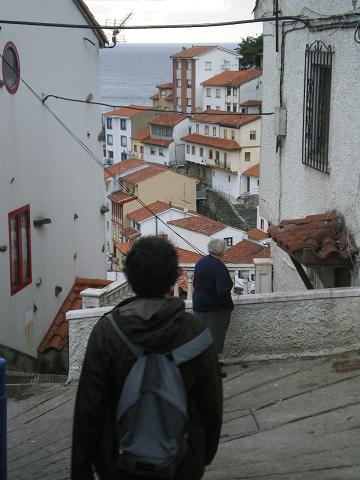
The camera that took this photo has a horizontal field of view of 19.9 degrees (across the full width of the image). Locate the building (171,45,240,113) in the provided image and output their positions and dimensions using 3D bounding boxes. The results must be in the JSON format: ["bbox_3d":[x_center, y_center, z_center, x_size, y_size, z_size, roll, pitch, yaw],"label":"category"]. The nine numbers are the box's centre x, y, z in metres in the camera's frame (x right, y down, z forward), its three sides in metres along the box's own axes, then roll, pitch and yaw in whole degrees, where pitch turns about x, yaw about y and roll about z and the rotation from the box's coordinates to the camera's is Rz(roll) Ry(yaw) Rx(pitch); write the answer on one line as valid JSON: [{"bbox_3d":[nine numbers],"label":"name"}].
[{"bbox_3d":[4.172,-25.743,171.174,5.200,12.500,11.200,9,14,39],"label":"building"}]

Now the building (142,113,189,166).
[{"bbox_3d":[-0.912,-14.914,151.306,6.200,7.000,6.400,-8,13,-35],"label":"building"}]

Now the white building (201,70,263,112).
[{"bbox_3d":[9.929,-22.372,163.143,8.500,8.200,9.800,-7,13,-33],"label":"white building"}]

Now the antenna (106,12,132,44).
[{"bbox_3d":[-1.162,-3.998,19.394,0.420,0.620,0.800,-4,11,-18],"label":"antenna"}]

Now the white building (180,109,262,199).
[{"bbox_3d":[7.645,-12.551,144.502,7.500,10.500,17.000,-5,12,-26],"label":"white building"}]

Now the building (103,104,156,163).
[{"bbox_3d":[-6.657,-16.561,163.008,8.000,9.200,6.900,-9,14,-39],"label":"building"}]

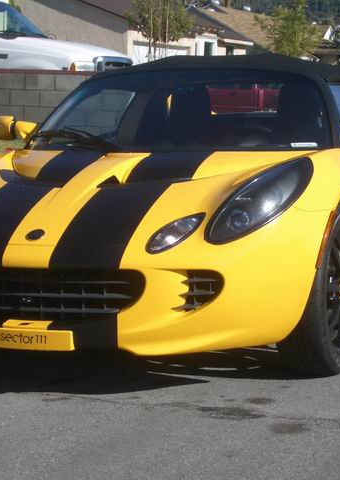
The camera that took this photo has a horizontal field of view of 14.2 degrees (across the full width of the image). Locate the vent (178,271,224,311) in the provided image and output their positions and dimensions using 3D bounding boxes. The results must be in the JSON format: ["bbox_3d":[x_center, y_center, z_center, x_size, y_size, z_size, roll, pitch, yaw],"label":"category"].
[{"bbox_3d":[0.105,0.154,4.119,0.160,0.130,0.130,2,5,19],"label":"vent"}]

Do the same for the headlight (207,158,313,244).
[{"bbox_3d":[0.294,-0.123,4.225,0.265,0.250,0.450,2,5,19],"label":"headlight"}]

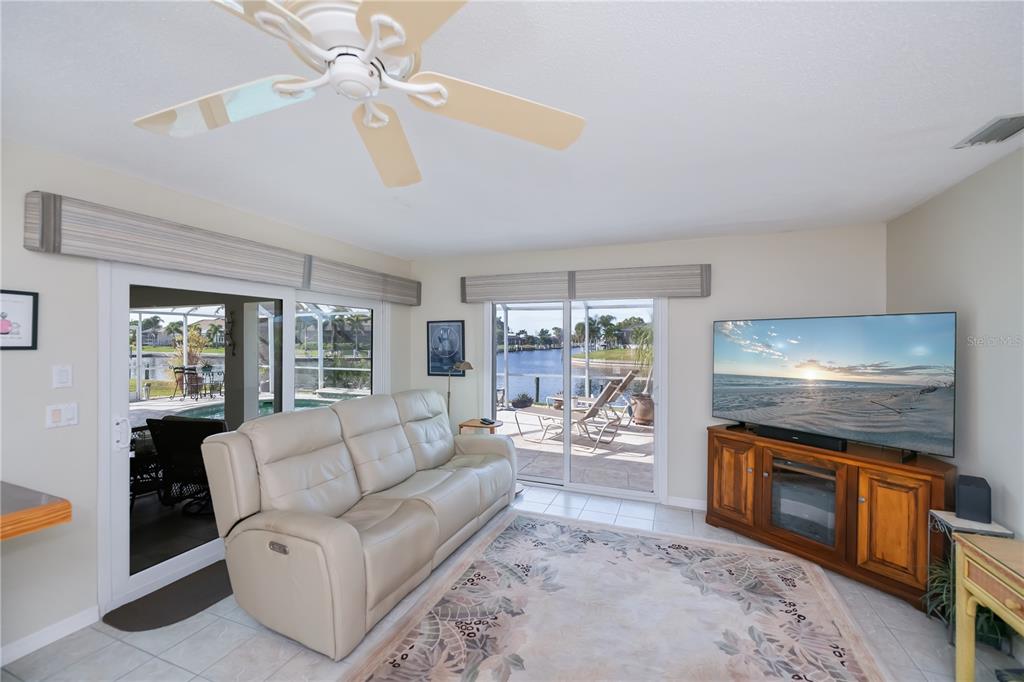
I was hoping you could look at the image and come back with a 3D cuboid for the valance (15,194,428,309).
[{"bbox_3d":[-1.686,-0.547,3.260,0.165,0.277,3.010,1,0,21],"label":"valance"}]

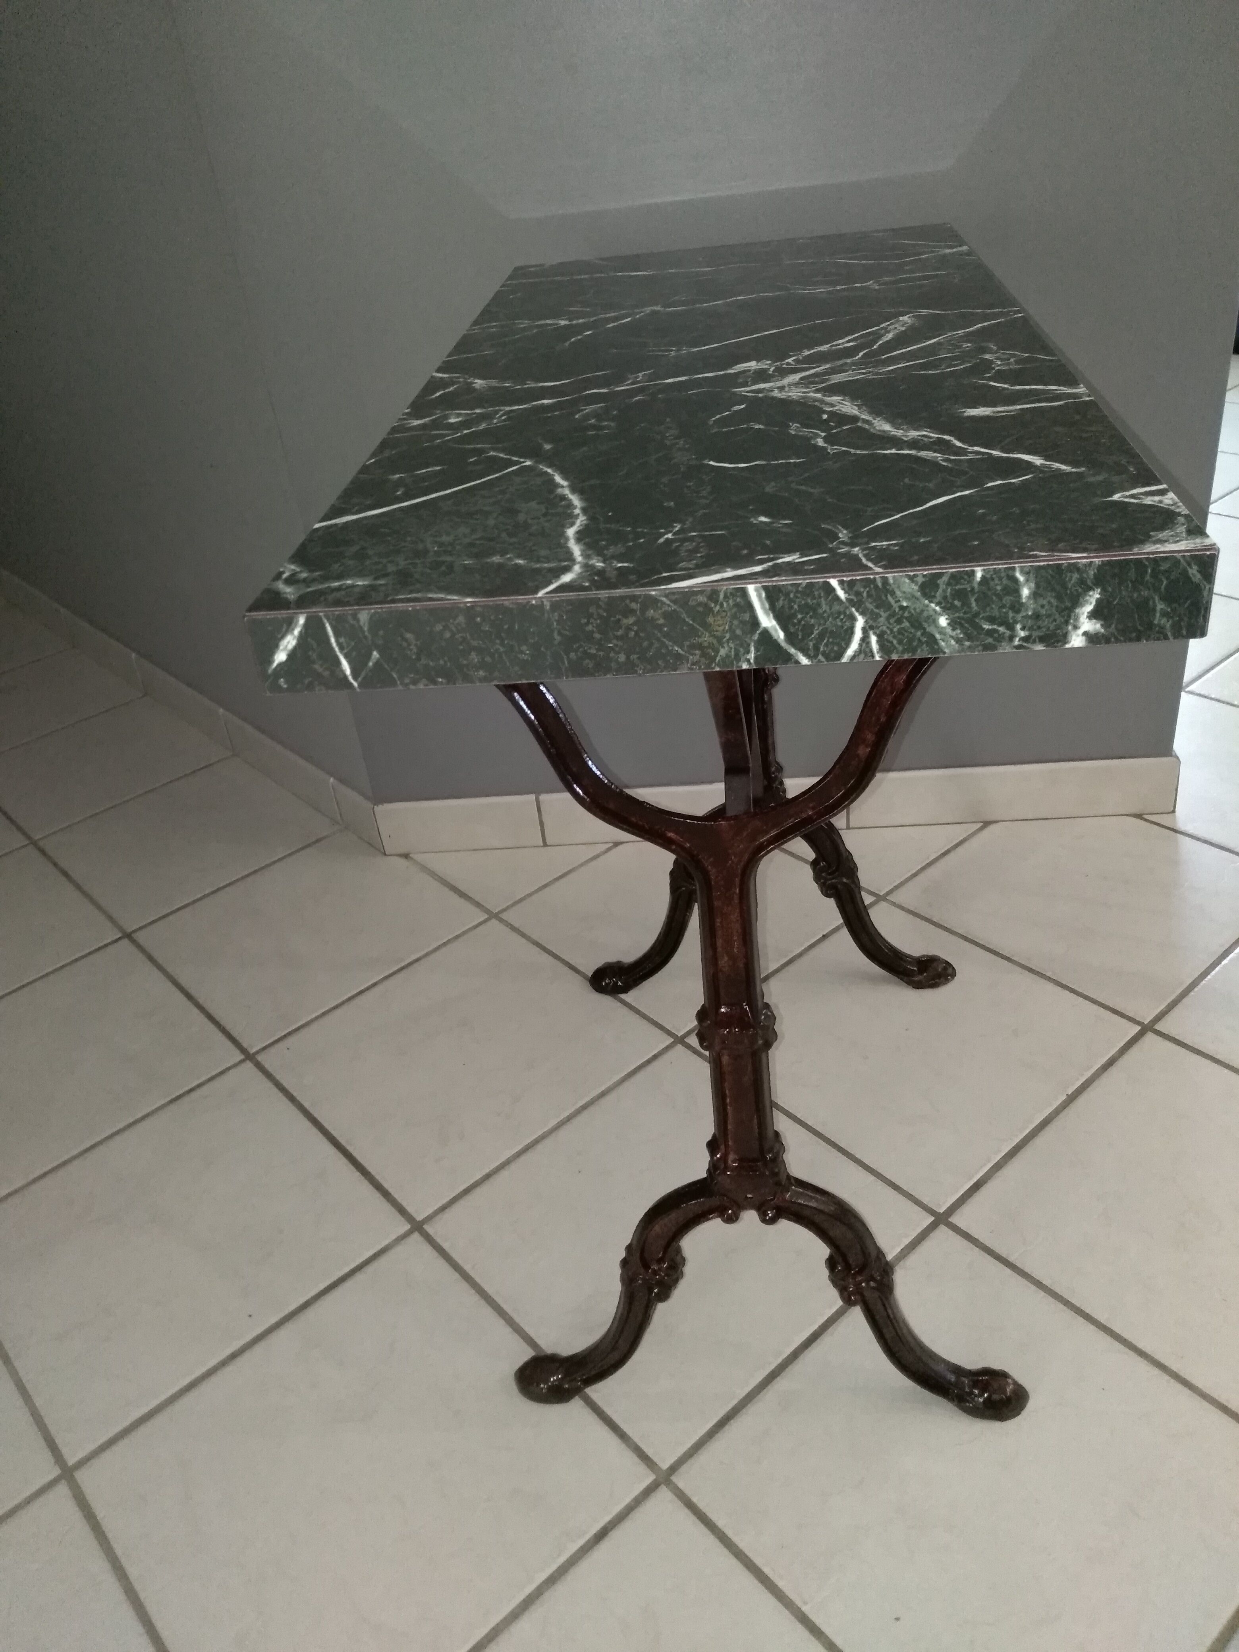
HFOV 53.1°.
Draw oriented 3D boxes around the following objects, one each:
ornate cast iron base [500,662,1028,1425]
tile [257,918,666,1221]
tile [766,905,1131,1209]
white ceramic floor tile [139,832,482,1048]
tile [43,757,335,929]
[{"bbox_3d":[0.105,0.029,0.985,0.388,0.714,0.535,-2,33,8],"label":"ornate cast iron base"},{"bbox_3d":[-0.174,0.249,1.369,0.334,0.010,0.334,-30,39,-31],"label":"tile"},{"bbox_3d":[0.304,0.223,1.318,0.334,0.010,0.334,-30,39,-31],"label":"tile"},{"bbox_3d":[-0.398,0.131,1.596,0.334,0.010,0.334,-30,39,-31],"label":"white ceramic floor tile"},{"bbox_3d":[-0.627,0.016,1.819,0.320,0.010,0.334,-30,39,-31],"label":"tile"}]

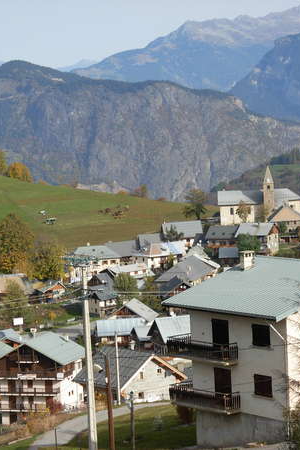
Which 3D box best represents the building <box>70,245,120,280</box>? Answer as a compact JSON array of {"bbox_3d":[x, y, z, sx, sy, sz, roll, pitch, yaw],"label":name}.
[{"bbox_3d":[-14.700,10.340,480.000,13.000,9.000,10.000,-2,5,2],"label":"building"}]

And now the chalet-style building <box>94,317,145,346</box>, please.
[{"bbox_3d":[-6.430,23.110,390.000,10.200,6.000,8.500,-2,5,-4],"label":"chalet-style building"}]

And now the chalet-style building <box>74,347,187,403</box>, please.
[{"bbox_3d":[-3.290,22.820,280.860,12.170,6.680,13.440,-5,6,-35],"label":"chalet-style building"}]

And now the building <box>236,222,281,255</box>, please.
[{"bbox_3d":[34.610,4.450,580.000,12.200,9.800,8.800,0,5,27],"label":"building"}]

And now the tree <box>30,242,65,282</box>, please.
[{"bbox_3d":[-27.810,10.010,490.000,8.900,10.500,8.900,-2,5,0],"label":"tree"}]

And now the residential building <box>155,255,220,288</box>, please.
[{"bbox_3d":[9.820,12.340,466.000,12.000,8.500,18.000,-1,5,18],"label":"residential building"}]

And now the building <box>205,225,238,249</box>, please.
[{"bbox_3d":[26.410,4.230,665.000,10.500,8.000,9.500,-1,5,20],"label":"building"}]

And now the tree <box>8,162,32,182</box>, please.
[{"bbox_3d":[-61.490,-24.790,850.000,11.800,9.400,11.000,-2,5,0],"label":"tree"}]

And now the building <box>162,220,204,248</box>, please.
[{"bbox_3d":[10.270,3.230,590.000,12.700,8.700,9.500,-3,5,-6],"label":"building"}]

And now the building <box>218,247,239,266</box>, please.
[{"bbox_3d":[26.800,10.900,615.000,6.600,6.000,7.000,-2,5,5],"label":"building"}]

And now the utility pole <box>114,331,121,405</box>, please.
[{"bbox_3d":[-4.830,21.580,272.000,0.300,11.000,0.300,-2,5,0],"label":"utility pole"}]

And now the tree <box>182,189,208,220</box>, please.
[{"bbox_3d":[17.390,-7.890,690.000,9.300,12.200,9.300,-2,5,0],"label":"tree"}]

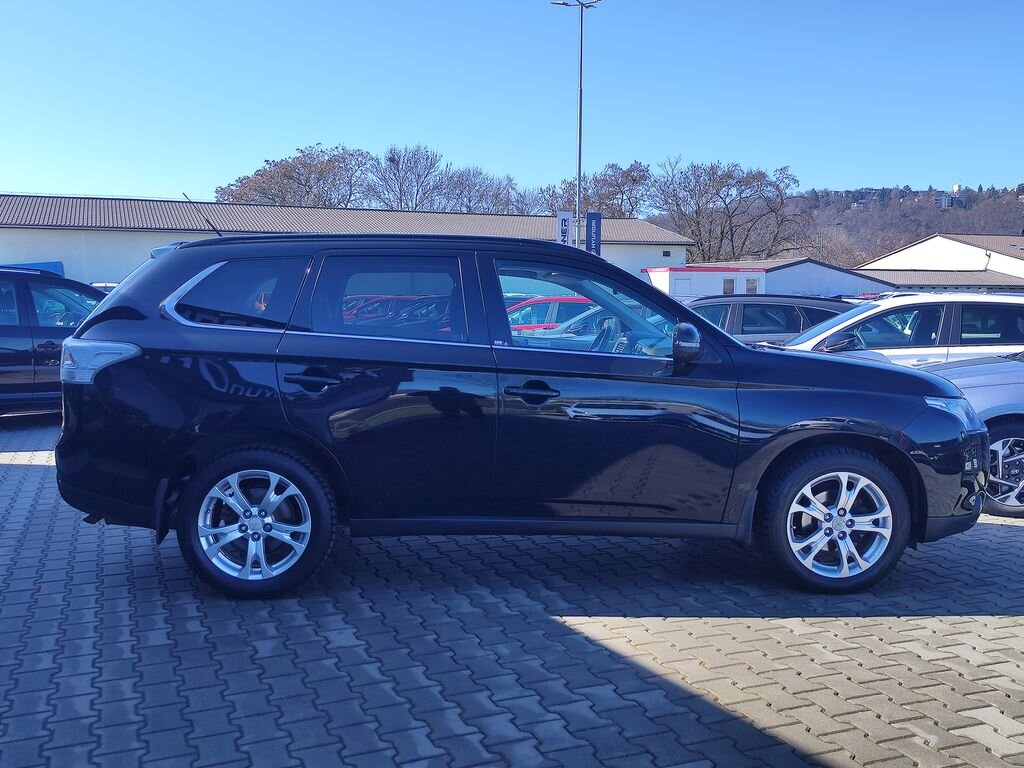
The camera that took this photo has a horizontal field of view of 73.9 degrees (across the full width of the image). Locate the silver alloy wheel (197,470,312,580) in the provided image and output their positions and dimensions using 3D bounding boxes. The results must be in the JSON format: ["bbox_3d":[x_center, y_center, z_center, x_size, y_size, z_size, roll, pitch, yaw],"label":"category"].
[{"bbox_3d":[-1.160,0.627,3.155,0.490,0.490,0.200,0,6,-1],"label":"silver alloy wheel"}]

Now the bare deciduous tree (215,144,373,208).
[{"bbox_3d":[-18.279,-12.682,57.817,12.800,14.520,11.500,0,6,0],"label":"bare deciduous tree"}]

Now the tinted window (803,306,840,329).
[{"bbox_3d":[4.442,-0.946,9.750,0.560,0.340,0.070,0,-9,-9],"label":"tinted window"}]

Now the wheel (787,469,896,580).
[{"bbox_3d":[1.509,0.641,3.223,0.490,0.490,0.200,0,6,-1],"label":"wheel"}]

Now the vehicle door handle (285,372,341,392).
[{"bbox_3d":[-0.865,-0.009,2.943,0.240,0.085,0.055,1,6,-3],"label":"vehicle door handle"}]

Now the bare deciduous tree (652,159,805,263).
[{"bbox_3d":[18.250,-11.943,57.768,12.700,13.650,11.500,0,6,0],"label":"bare deciduous tree"}]

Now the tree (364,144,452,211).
[{"bbox_3d":[-6.845,-10.284,45.000,6.000,11.300,6.000,0,7,0],"label":"tree"}]

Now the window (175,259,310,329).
[{"bbox_3d":[-1.191,-0.402,3.008,0.560,0.325,0.070,1,-8,2],"label":"window"}]

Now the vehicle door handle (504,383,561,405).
[{"bbox_3d":[0.090,0.042,2.991,0.240,0.085,0.055,1,6,-3],"label":"vehicle door handle"}]

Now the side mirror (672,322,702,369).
[{"bbox_3d":[0.755,-0.168,2.936,0.135,0.185,0.220,1,6,-3],"label":"side mirror"}]

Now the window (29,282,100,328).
[{"bbox_3d":[-3.950,-0.706,6.200,0.860,0.420,0.060,-1,-5,-14],"label":"window"}]

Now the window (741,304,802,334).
[{"bbox_3d":[3.280,-0.815,8.600,0.740,0.380,0.060,0,-6,-3],"label":"window"}]

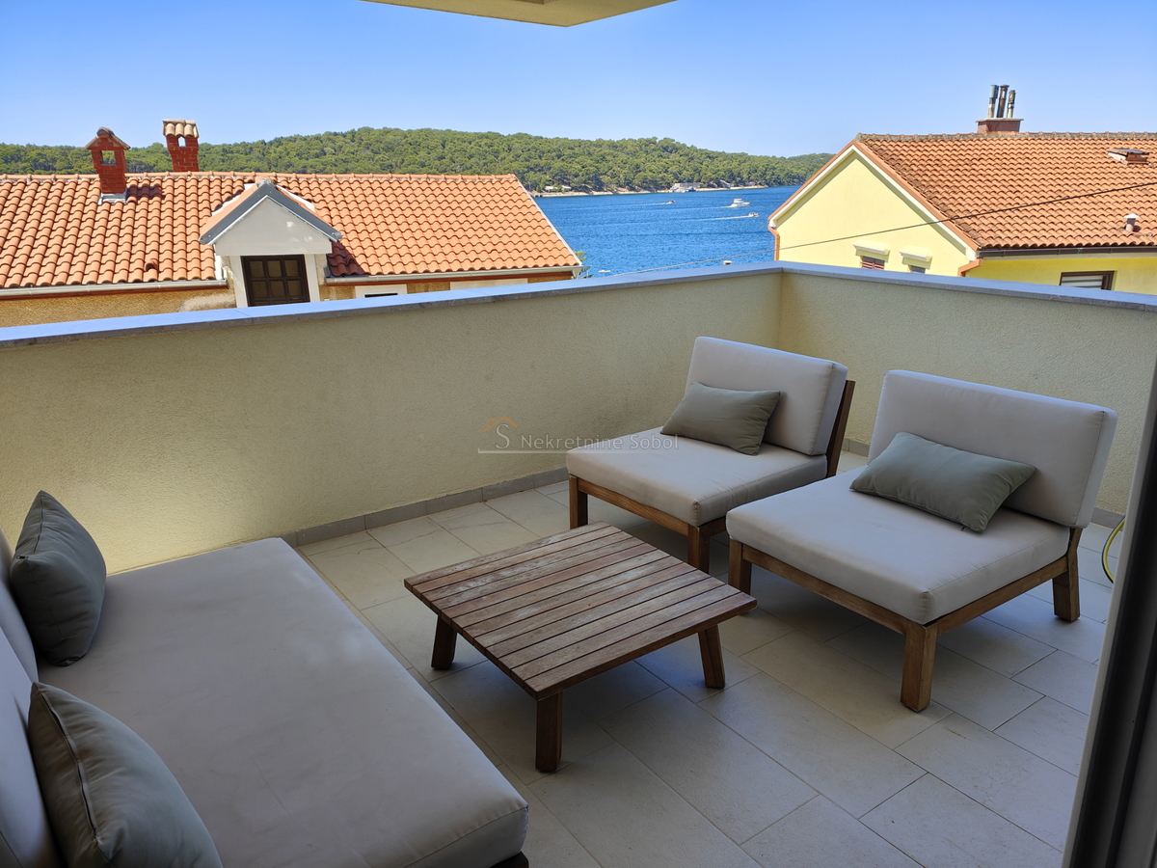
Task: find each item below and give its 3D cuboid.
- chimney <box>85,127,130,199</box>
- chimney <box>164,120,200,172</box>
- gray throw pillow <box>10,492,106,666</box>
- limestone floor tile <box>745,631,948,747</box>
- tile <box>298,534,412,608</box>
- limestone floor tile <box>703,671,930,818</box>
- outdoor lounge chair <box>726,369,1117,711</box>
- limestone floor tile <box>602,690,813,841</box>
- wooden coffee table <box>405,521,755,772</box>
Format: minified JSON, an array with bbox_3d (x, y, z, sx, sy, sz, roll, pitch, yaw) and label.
[{"bbox_3d":[-8.342,-4.817,14.917,0.700,1.220,0.540,-7,18,-20],"label":"chimney"},{"bbox_3d":[-7.900,-5.637,16.764,0.630,1.180,0.550,-7,18,-20],"label":"chimney"},{"bbox_3d":[-1.384,0.365,2.241,0.180,0.300,0.490,-16,22,-26],"label":"gray throw pillow"},{"bbox_3d":[0.838,0.799,2.670,0.302,0.010,0.598,-12,21,-34],"label":"limestone floor tile"},{"bbox_3d":[-0.882,0.566,3.473,0.302,0.010,0.620,-12,21,-34],"label":"tile"},{"bbox_3d":[0.654,0.878,2.416,0.302,0.010,0.598,-12,21,-34],"label":"limestone floor tile"},{"bbox_3d":[1.207,0.277,3.002,1.100,0.790,0.810,-12,21,-34],"label":"outdoor lounge chair"},{"bbox_3d":[0.343,0.912,2.359,0.300,0.012,0.600,-13,21,-33],"label":"limestone floor tile"},{"bbox_3d":[-0.007,0.635,2.696,0.790,0.300,0.800,-12,21,-34],"label":"wooden coffee table"}]

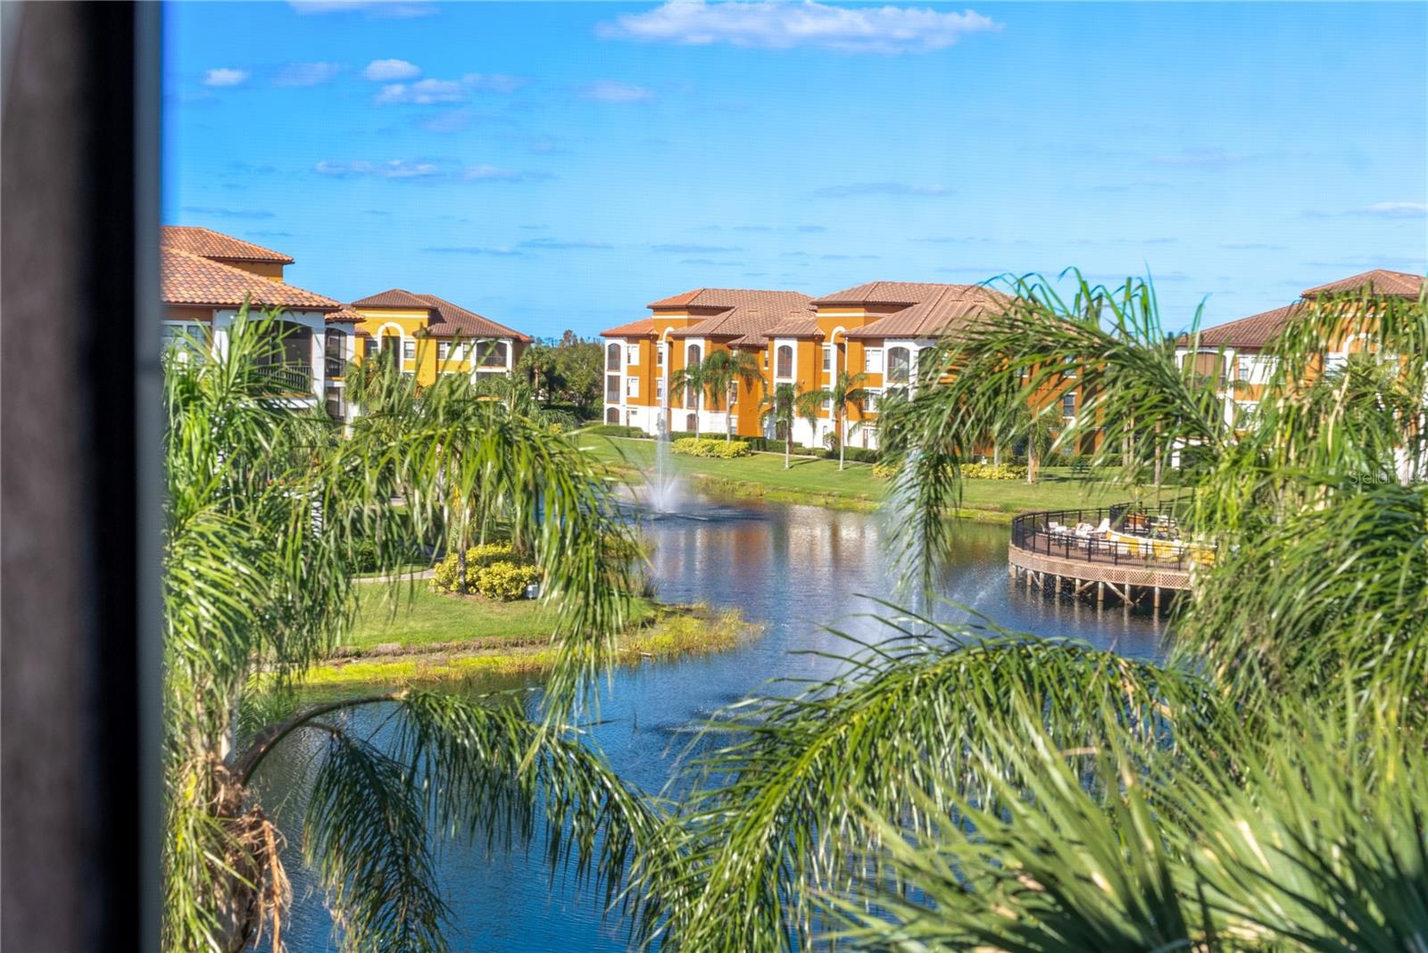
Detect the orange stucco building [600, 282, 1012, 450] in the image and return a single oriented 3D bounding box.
[{"bbox_3d":[10.845,-9.916,180.913,20.500,14.300,53.370,-1,4,-31],"label":"orange stucco building"}]

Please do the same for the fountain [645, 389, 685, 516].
[{"bbox_3d":[-3.156,-1.560,129.000,2.470,7.980,2.400,1,3,-1],"label":"fountain"}]

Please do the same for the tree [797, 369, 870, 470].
[{"bbox_3d":[9.310,-4.375,154.000,5.720,7.800,5.200,1,3,3],"label":"tree"}]

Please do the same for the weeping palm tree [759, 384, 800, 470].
[{"bbox_3d":[5.220,-3.993,156.000,3.330,6.840,3.400,1,3,2],"label":"weeping palm tree"}]

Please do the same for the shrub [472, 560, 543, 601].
[{"bbox_3d":[-7.626,3.855,73.300,2.600,1.480,2.200,1,3,-6],"label":"shrub"}]

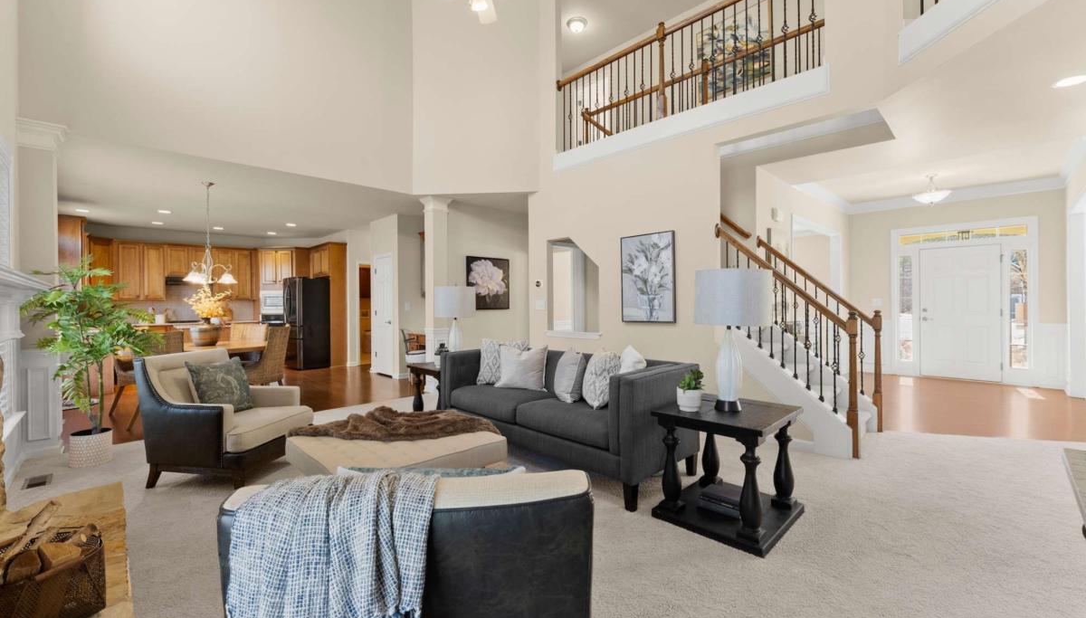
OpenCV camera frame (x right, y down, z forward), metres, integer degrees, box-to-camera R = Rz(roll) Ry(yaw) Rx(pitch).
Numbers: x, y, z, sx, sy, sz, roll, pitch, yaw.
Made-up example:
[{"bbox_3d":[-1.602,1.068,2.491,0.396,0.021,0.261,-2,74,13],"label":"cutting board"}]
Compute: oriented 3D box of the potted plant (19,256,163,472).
[{"bbox_3d":[-3.396,0.402,3.219,0.780,1.540,0.760,-1,0,-45],"label":"potted plant"}]

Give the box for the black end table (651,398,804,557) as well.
[{"bbox_3d":[1.012,0.833,2.302,0.624,0.572,0.562,-1,0,-44],"label":"black end table"}]

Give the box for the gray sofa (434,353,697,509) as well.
[{"bbox_3d":[0.081,0.755,3.281,0.800,0.738,1.980,-1,0,-44],"label":"gray sofa"}]

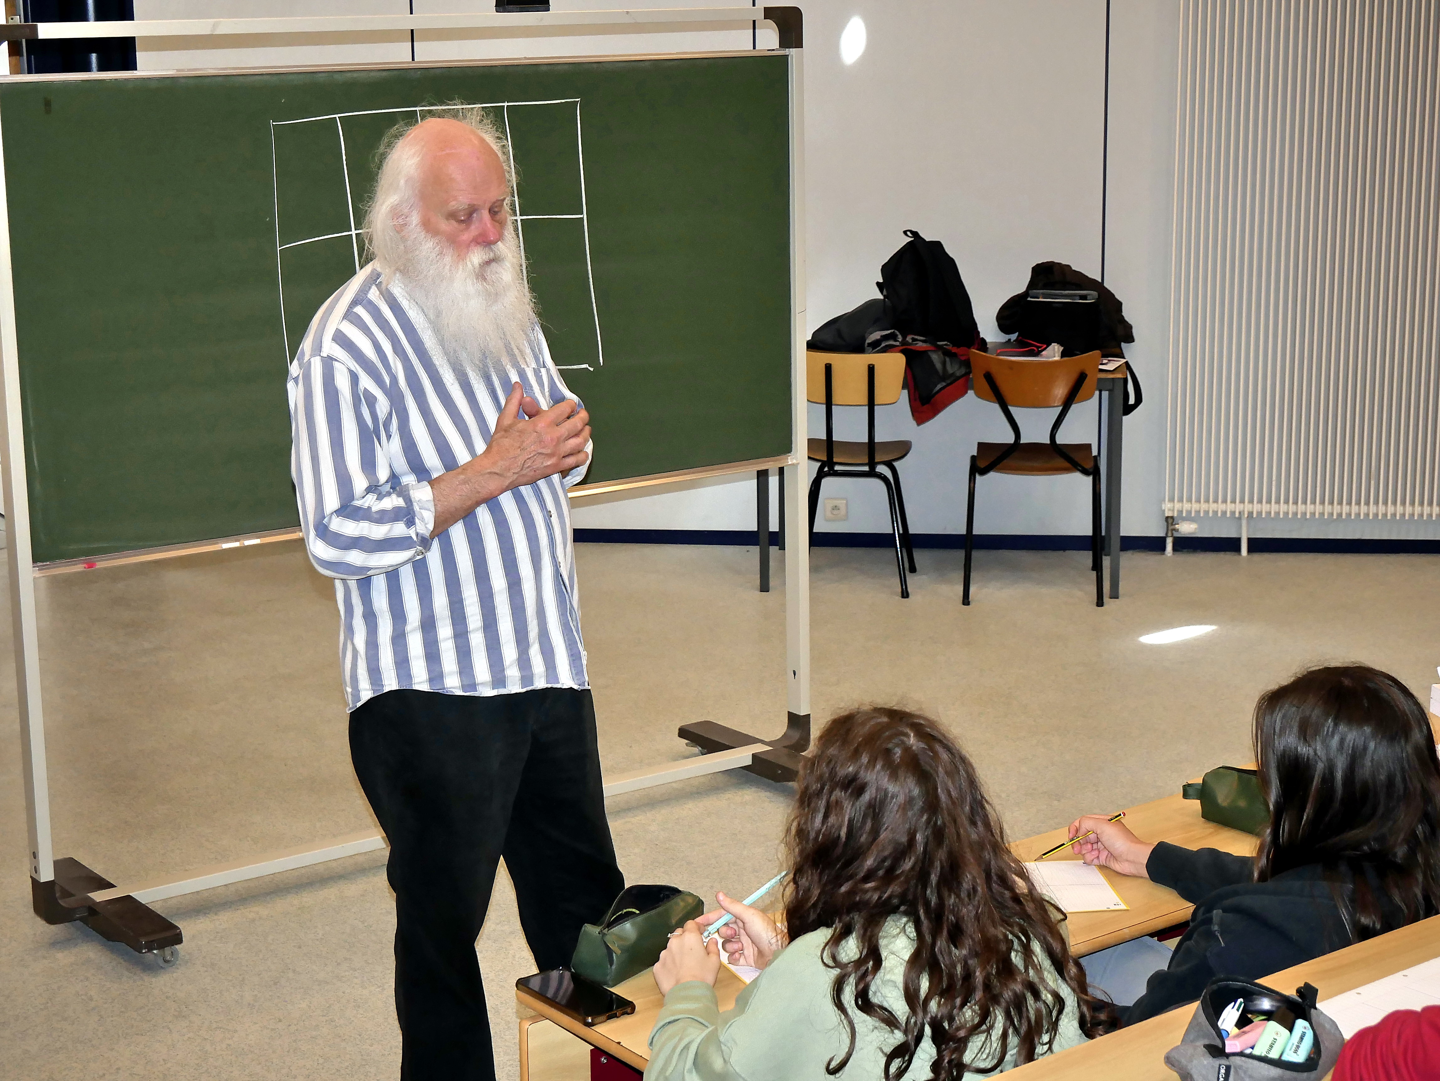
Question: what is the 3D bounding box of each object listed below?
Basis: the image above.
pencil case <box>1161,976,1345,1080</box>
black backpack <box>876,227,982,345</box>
[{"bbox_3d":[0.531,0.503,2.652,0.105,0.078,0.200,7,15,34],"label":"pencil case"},{"bbox_3d":[0.754,-0.890,9.469,0.200,0.430,0.300,10,16,41],"label":"black backpack"}]

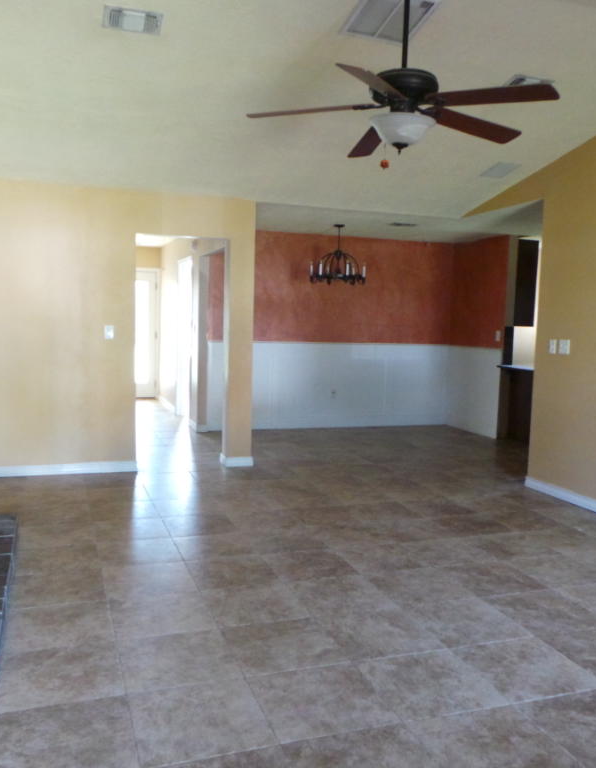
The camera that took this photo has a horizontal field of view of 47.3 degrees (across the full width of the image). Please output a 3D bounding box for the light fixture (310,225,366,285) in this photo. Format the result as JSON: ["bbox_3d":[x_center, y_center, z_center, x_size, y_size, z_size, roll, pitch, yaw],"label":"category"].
[{"bbox_3d":[0.475,-1.451,7.632,0.600,0.654,0.600,2,5,0],"label":"light fixture"}]

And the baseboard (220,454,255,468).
[{"bbox_3d":[-0.569,0.725,6.437,0.271,0.090,0.154,0,5,-19],"label":"baseboard"}]

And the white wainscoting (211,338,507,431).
[{"bbox_3d":[0.671,0.073,8.405,3.450,1.119,1.152,0,5,-19],"label":"white wainscoting"}]

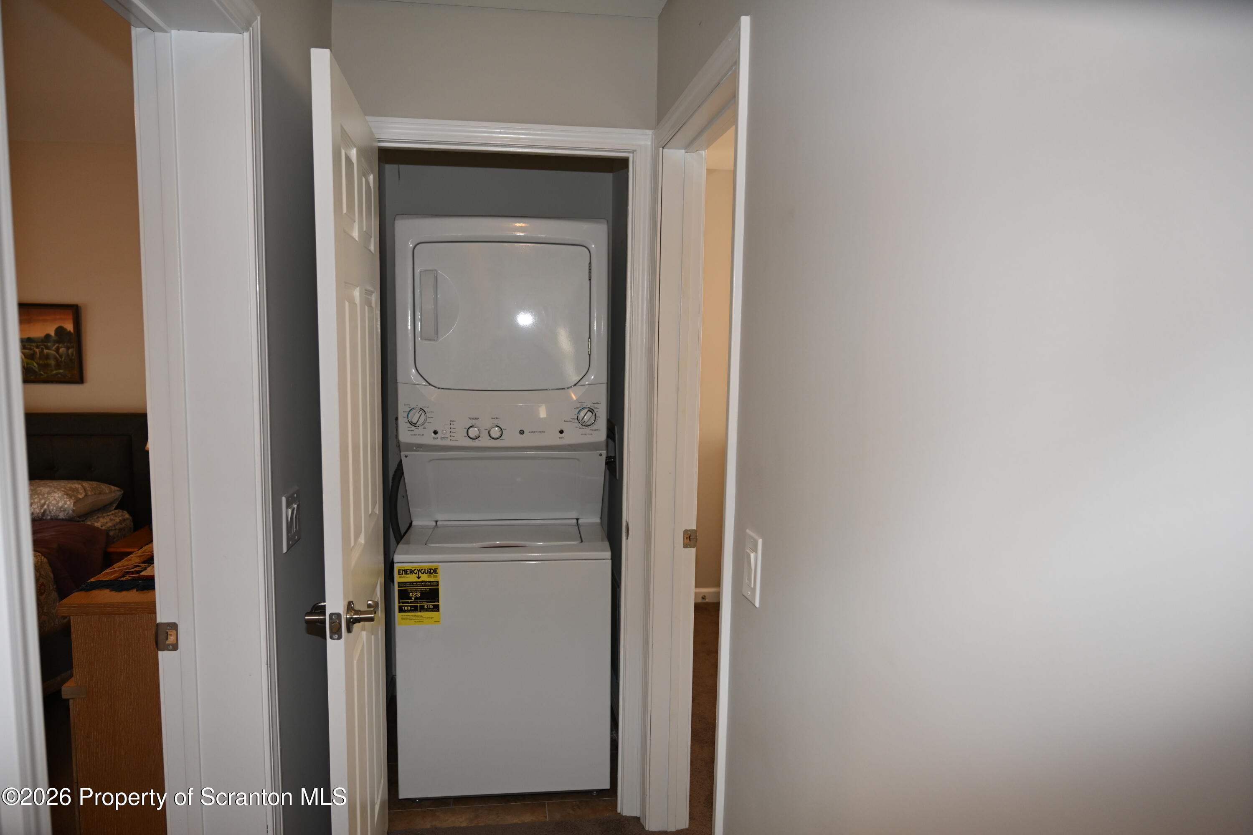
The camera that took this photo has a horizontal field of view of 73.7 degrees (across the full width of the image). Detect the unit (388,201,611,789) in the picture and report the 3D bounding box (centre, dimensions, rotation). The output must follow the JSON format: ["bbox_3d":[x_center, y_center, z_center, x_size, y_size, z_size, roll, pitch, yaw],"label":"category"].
[{"bbox_3d":[-0.422,0.276,3.005,0.682,1.895,0.775,0,7,-6],"label":"unit"}]

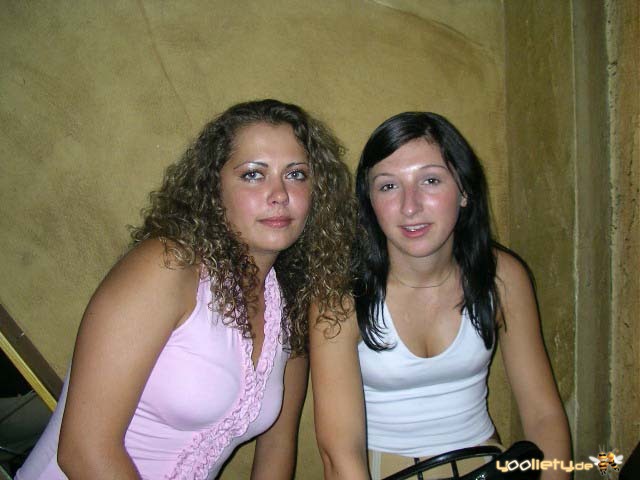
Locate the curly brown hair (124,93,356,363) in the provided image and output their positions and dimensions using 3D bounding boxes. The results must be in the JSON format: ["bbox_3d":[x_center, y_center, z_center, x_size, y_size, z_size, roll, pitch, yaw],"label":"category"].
[{"bbox_3d":[-0.118,-0.021,1.080,0.330,0.380,0.270,-2,3,-15],"label":"curly brown hair"}]

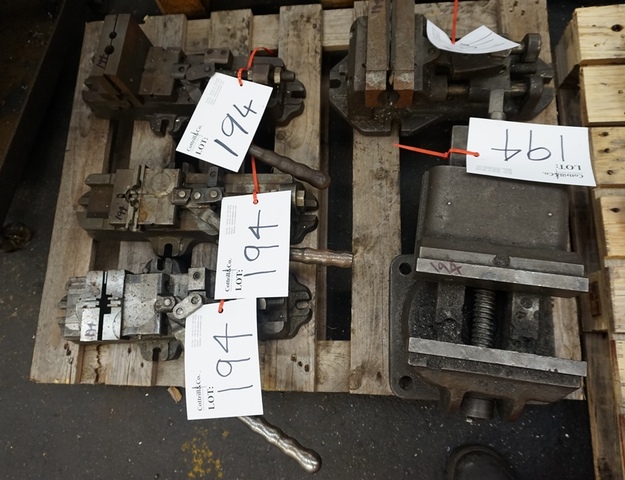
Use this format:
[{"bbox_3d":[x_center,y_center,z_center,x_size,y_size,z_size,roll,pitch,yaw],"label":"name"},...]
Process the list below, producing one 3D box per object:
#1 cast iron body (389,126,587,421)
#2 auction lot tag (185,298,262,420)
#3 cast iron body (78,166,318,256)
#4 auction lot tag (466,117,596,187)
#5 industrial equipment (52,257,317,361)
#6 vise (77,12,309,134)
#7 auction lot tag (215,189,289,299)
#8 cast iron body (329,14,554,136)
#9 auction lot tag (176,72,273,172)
[{"bbox_3d":[0.186,0.027,0.544,0.191,0.133,0.335,7,77,9],"label":"cast iron body"},{"bbox_3d":[-0.102,0.135,0.546,0.089,0.008,0.126,-9,74,11],"label":"auction lot tag"},{"bbox_3d":[-0.164,-0.046,0.641,0.342,0.065,0.131,2,77,8],"label":"cast iron body"},{"bbox_3d":[0.235,-0.098,0.522,0.126,0.008,0.089,8,55,12],"label":"auction lot tag"},{"bbox_3d":[-0.176,0.085,0.609,0.348,0.068,0.133,0,76,7],"label":"industrial equipment"},{"bbox_3d":[-0.182,-0.225,0.677,0.342,0.084,0.140,4,77,8],"label":"vise"},{"bbox_3d":[-0.068,0.005,0.559,0.089,0.008,0.126,-4,72,15],"label":"auction lot tag"},{"bbox_3d":[0.168,-0.230,0.625,0.305,0.102,0.165,0,76,7],"label":"cast iron body"},{"bbox_3d":[-0.114,-0.159,0.635,0.089,0.008,0.126,19,78,12],"label":"auction lot tag"}]

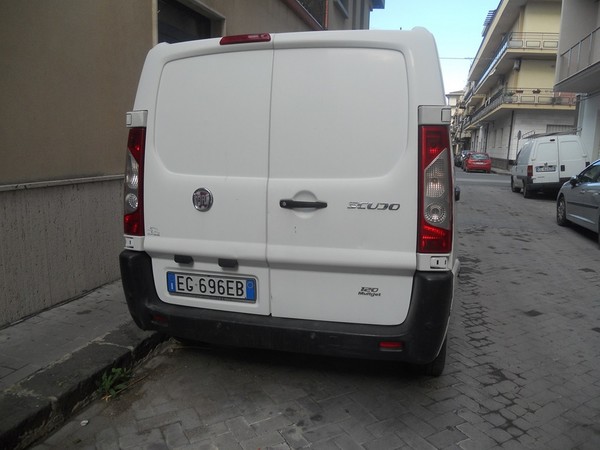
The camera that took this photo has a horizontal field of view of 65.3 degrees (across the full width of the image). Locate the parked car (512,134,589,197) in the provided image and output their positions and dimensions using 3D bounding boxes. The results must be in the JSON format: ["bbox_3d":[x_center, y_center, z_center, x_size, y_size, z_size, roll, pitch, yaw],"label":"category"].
[{"bbox_3d":[8.613,-2.121,16.437,1.820,1.930,4.440,-1,8,17],"label":"parked car"}]

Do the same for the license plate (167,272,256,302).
[{"bbox_3d":[-0.478,0.328,2.514,0.520,0.112,0.018,3,10,17],"label":"license plate"}]

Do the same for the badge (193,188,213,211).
[{"bbox_3d":[-0.506,-0.127,2.436,0.120,0.122,0.018,3,10,17],"label":"badge"}]

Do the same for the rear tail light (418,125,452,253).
[{"bbox_3d":[0.616,-0.158,2.126,0.168,0.585,0.110,3,10,17],"label":"rear tail light"}]

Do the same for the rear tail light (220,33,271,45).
[{"bbox_3d":[-0.273,-0.926,2.335,0.280,0.043,0.050,3,10,17],"label":"rear tail light"}]

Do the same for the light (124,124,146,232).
[{"bbox_3d":[-0.901,-0.236,2.579,0.168,0.585,0.110,3,10,17],"label":"light"}]

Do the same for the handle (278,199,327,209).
[{"bbox_3d":[0.016,-0.099,2.270,0.240,0.042,0.045,3,10,17],"label":"handle"}]

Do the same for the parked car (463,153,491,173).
[{"bbox_3d":[13.106,-4.650,34.646,1.720,1.460,4.100,3,10,17],"label":"parked car"}]

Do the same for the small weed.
[{"bbox_3d":[-1.110,0.934,2.821,0.170,0.135,0.160,3,10,17],"label":"small weed"}]

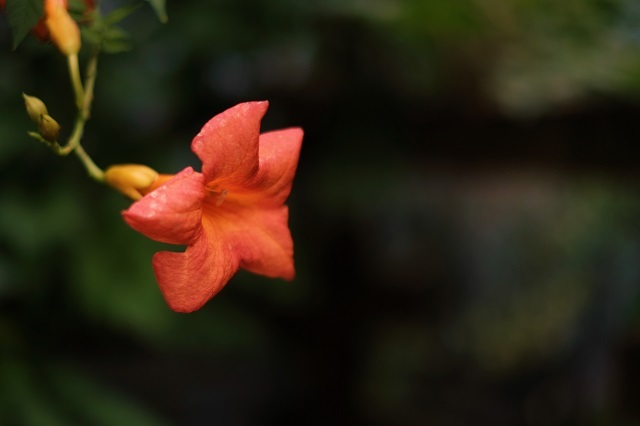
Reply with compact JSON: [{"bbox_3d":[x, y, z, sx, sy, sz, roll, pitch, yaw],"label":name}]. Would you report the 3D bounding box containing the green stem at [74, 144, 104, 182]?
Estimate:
[{"bbox_3d":[-0.091,-0.020,0.370,0.005,0.020,0.004,-41,-18,0],"label":"green stem"}]

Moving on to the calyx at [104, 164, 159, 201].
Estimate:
[{"bbox_3d":[-0.072,-0.012,0.360,0.022,0.013,0.013,12,7,34],"label":"calyx"}]

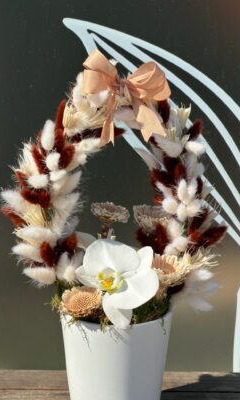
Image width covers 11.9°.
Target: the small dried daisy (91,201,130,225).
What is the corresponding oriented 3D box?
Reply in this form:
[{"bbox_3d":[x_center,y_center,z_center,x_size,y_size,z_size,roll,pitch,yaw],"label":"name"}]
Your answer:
[{"bbox_3d":[-0.012,0.015,1.360,0.046,0.019,0.046,12,9,0],"label":"small dried daisy"}]

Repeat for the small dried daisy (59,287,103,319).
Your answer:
[{"bbox_3d":[-0.042,0.116,1.285,0.045,0.020,0.045,-10,32,3],"label":"small dried daisy"}]

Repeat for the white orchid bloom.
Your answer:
[{"bbox_3d":[-0.004,0.093,1.290,0.095,0.100,0.045,2,-11,13],"label":"white orchid bloom"}]

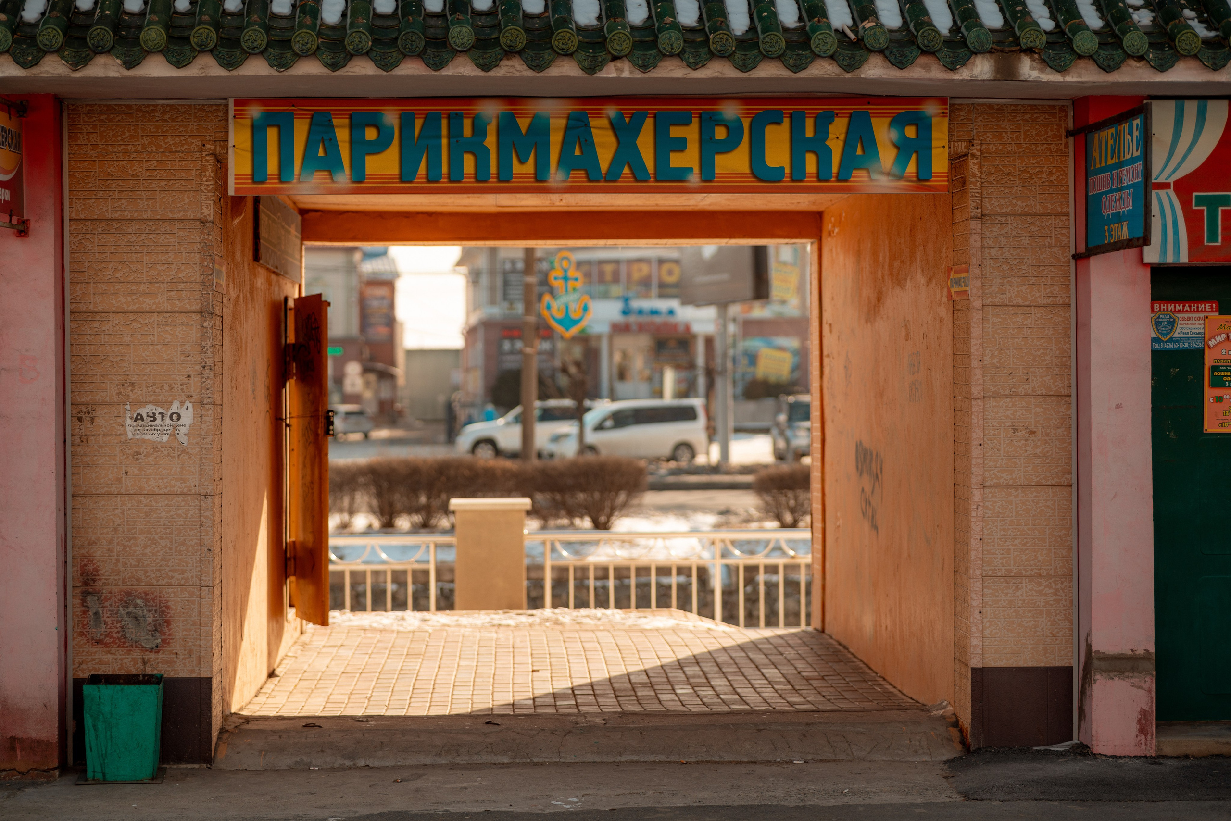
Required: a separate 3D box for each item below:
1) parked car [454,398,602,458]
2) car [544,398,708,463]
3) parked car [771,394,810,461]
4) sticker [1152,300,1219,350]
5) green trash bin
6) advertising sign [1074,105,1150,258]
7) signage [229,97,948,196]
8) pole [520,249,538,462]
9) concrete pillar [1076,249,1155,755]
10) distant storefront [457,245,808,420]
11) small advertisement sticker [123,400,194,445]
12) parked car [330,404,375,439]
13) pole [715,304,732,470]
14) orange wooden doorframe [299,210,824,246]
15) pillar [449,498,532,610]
[{"bbox_3d":[-2.504,0.558,86.500,4.600,1.780,1.800,0,0,-7],"label":"parked car"},{"bbox_3d":[0.333,0.596,83.800,4.650,1.840,1.700,0,0,-15],"label":"car"},{"bbox_3d":[5.313,0.493,80.500,1.780,1.860,4.500,-1,1,-2],"label":"parked car"},{"bbox_3d":[2.443,-0.364,12.452,0.292,0.210,0.010,-1,1,-3],"label":"sticker"},{"bbox_3d":[-2.075,1.340,12.250,0.320,0.410,0.340,0,0,-5],"label":"green trash bin"},{"bbox_3d":[1.957,-0.887,11.407,0.040,0.530,1.240,-1,1,-3],"label":"advertising sign"},{"bbox_3d":[-0.109,-1.099,12.105,3.000,0.404,0.030,-1,1,-3],"label":"signage"},{"bbox_3d":[-1.922,-2.780,62.961,0.320,8.500,0.320,0,1,0],"label":"pole"},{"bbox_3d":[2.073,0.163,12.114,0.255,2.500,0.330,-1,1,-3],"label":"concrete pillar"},{"bbox_3d":[1.226,-3.334,105.876,14.000,8.000,7.000,-1,1,-3],"label":"distant storefront"},{"bbox_3d":[-1.894,0.052,12.071,0.286,0.182,0.010,-1,1,-3],"label":"small advertisement sticker"},{"bbox_3d":[-13.166,0.567,137.000,1.720,1.580,4.300,0,0,-35],"label":"parked car"},{"bbox_3d":[2.914,-0.693,79.000,0.330,4.400,0.330,0,0,-3],"label":"pole"},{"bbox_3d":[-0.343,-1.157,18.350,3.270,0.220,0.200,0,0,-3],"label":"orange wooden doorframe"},{"bbox_3d":[-1.053,1.272,24.400,0.690,1.080,0.660,0,0,-3],"label":"pillar"}]

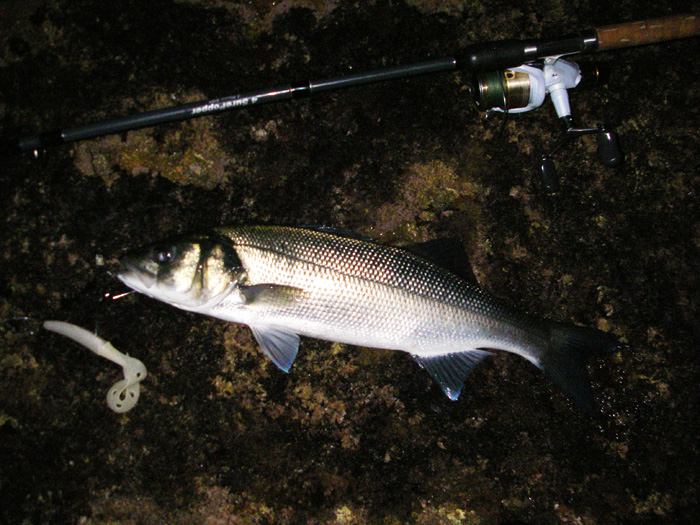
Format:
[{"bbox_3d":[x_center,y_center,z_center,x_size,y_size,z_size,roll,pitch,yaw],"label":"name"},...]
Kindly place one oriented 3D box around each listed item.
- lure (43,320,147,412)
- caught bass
[{"bbox_3d":[-0.246,0.089,0.740,0.128,0.016,0.049,36,72,14],"label":"lure"},{"bbox_3d":[0.016,0.037,0.742,0.490,0.062,0.165,9,67,4],"label":"caught bass"}]

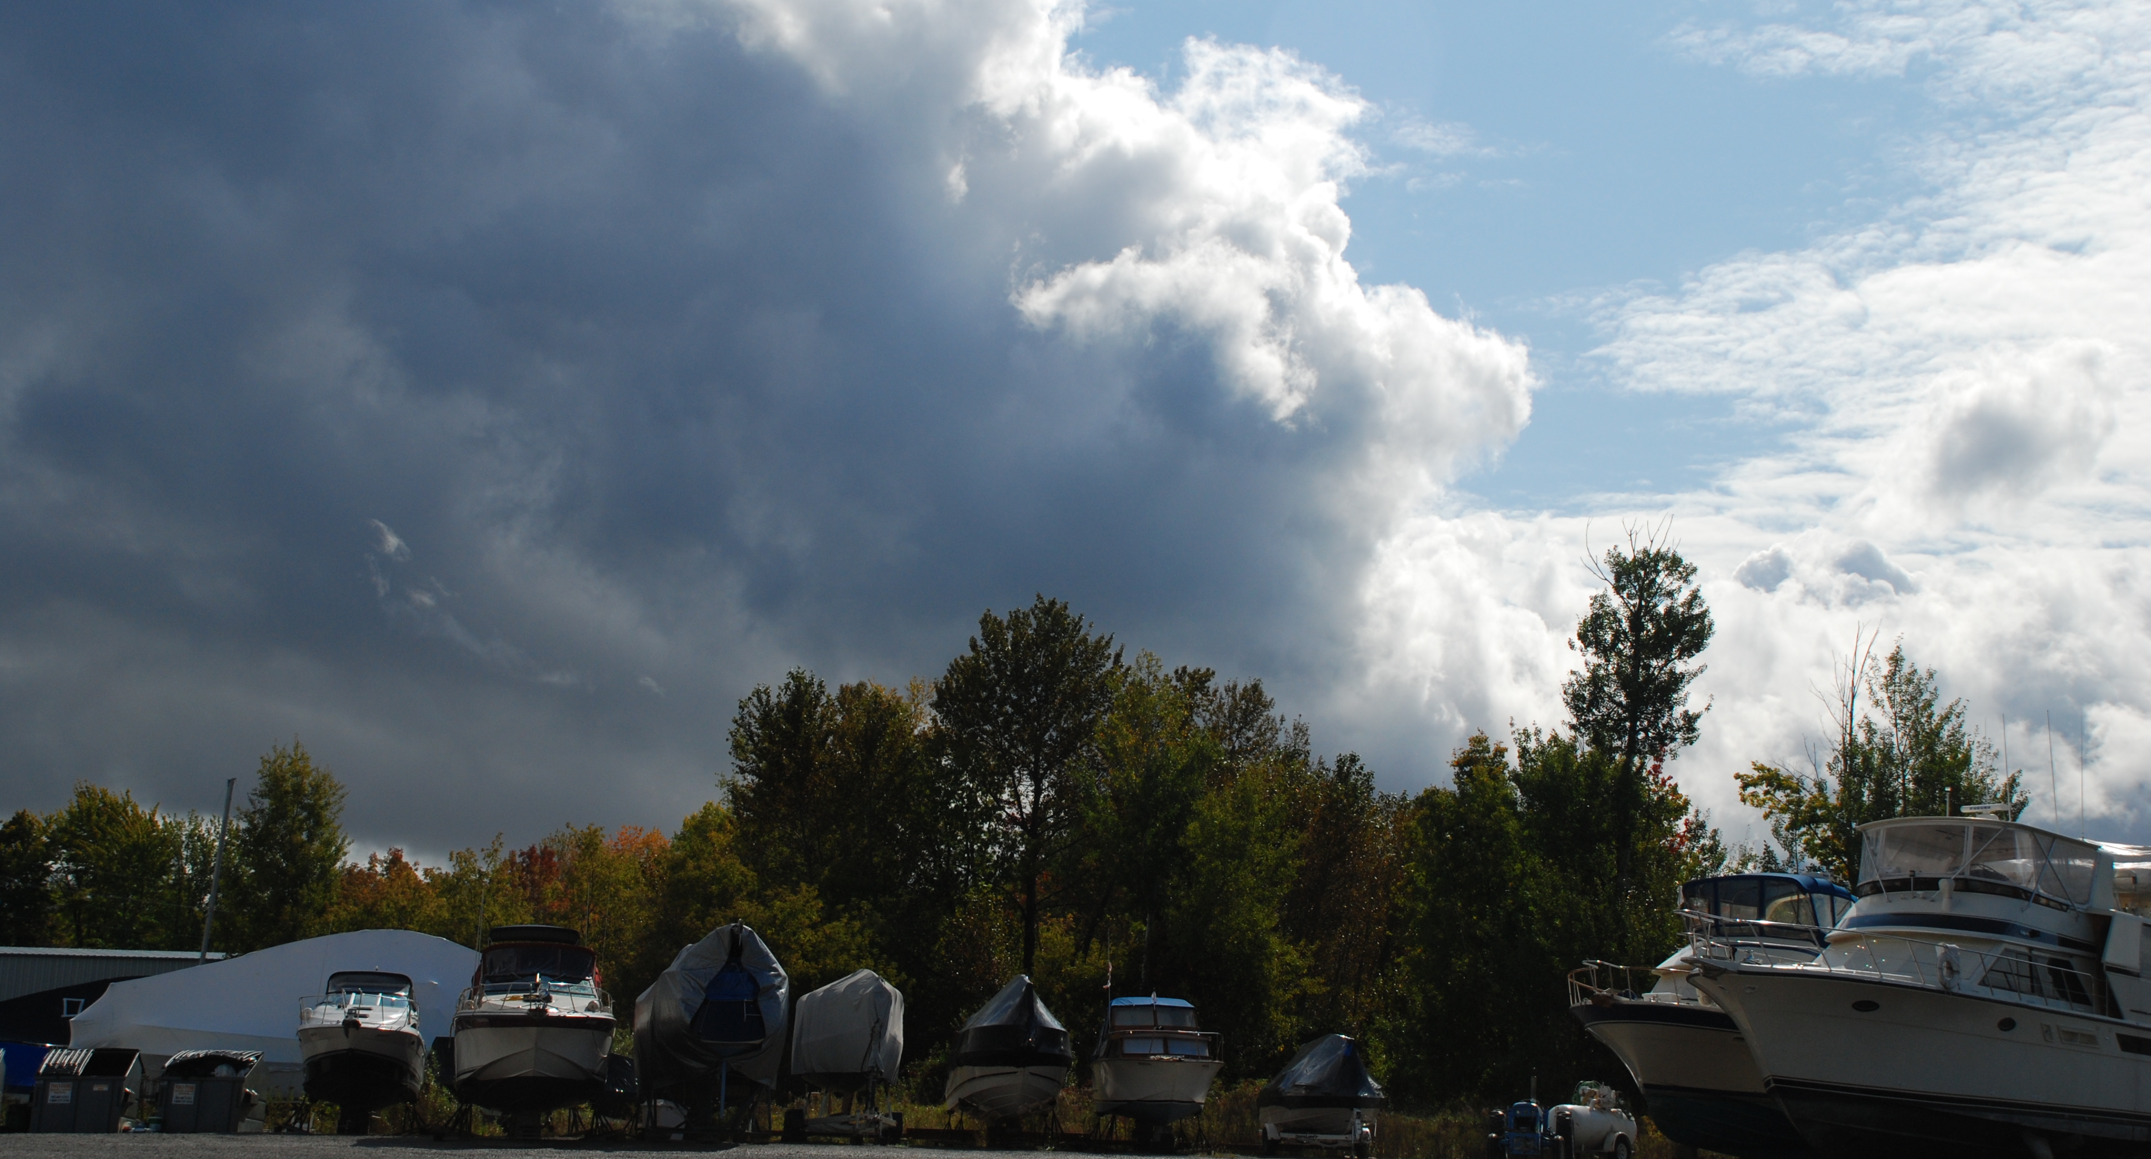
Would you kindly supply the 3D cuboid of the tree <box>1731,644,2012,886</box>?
[{"bbox_3d":[20.380,7.832,79.000,7.000,12.490,6.000,1,-9,0],"label":"tree"}]

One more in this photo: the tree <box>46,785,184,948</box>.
[{"bbox_3d":[-31.493,11.958,102.000,4.700,10.310,4.700,1,-9,0],"label":"tree"}]

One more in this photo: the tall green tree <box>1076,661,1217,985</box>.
[{"bbox_3d":[1.838,8.196,82.000,4.000,12.310,4.000,1,-9,0],"label":"tall green tree"}]

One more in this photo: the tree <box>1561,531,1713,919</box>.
[{"bbox_3d":[15.448,6.900,86.000,4.300,16.340,4.200,1,-9,0],"label":"tree"}]

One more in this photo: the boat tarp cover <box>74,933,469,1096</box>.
[{"bbox_3d":[-19.307,10.271,75.000,10.200,3.630,3.600,1,-9,0],"label":"boat tarp cover"}]

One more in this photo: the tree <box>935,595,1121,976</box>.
[{"bbox_3d":[-1.309,7.646,85.000,5.200,14.250,5.000,1,-9,0],"label":"tree"}]

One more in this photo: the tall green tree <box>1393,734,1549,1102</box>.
[{"bbox_3d":[10.051,8.984,79.000,4.000,9.960,4.000,1,-9,0],"label":"tall green tree"}]

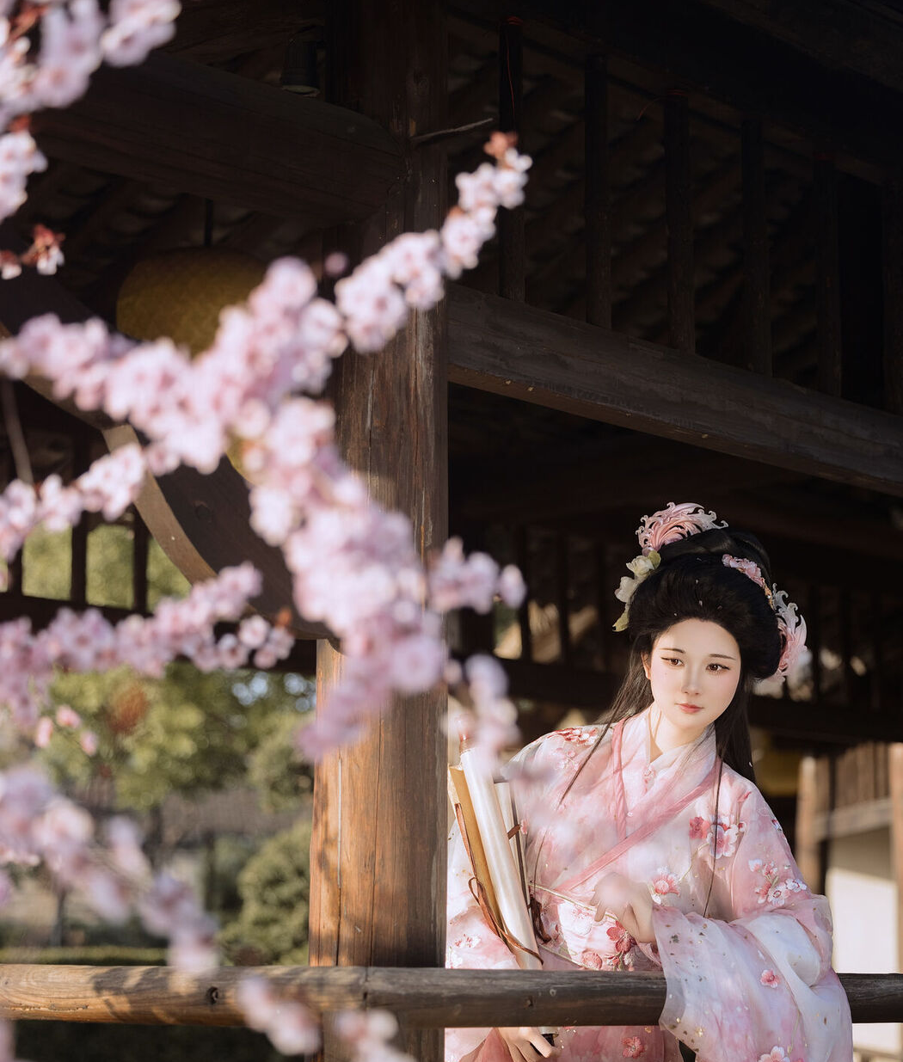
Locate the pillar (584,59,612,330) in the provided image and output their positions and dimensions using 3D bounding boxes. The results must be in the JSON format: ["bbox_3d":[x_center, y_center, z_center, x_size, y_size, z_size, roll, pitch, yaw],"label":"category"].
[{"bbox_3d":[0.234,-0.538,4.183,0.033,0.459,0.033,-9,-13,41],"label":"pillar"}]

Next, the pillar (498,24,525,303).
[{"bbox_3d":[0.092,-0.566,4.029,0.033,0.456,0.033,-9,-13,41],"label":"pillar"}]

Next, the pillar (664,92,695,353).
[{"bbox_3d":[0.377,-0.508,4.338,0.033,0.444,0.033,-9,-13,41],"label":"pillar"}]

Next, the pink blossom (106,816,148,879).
[{"bbox_3d":[-0.216,0.210,1.750,0.027,0.039,0.026,4,-11,-20],"label":"pink blossom"}]

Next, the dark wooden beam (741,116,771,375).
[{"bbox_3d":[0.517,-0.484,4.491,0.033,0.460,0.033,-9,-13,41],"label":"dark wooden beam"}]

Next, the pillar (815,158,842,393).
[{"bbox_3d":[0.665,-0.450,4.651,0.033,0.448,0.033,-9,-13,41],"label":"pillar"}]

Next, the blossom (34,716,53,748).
[{"bbox_3d":[-0.371,0.183,2.400,0.018,0.028,0.020,7,-12,-36],"label":"blossom"}]

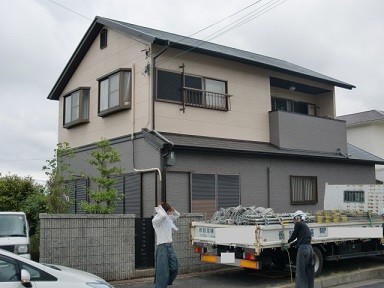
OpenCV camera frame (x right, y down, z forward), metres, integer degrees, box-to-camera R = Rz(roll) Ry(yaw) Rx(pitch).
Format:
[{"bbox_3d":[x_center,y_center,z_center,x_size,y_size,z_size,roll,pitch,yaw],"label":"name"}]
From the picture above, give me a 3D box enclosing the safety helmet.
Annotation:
[{"bbox_3d":[2.050,1.355,9.500,0.270,0.165,0.215,-10,0,-35],"label":"safety helmet"}]

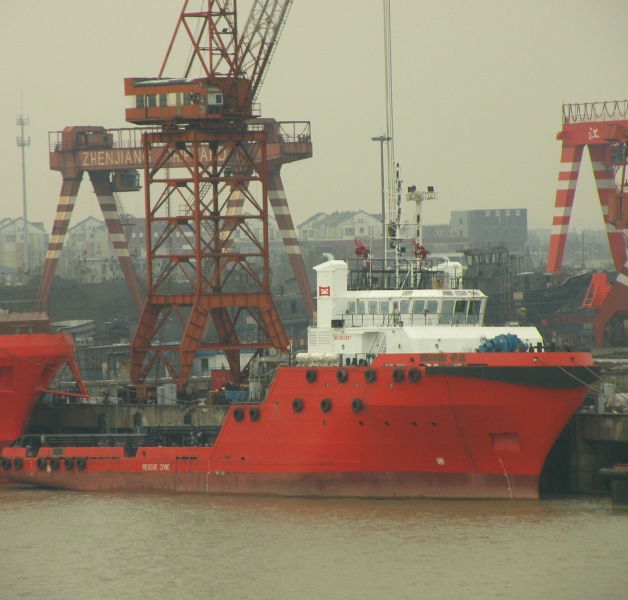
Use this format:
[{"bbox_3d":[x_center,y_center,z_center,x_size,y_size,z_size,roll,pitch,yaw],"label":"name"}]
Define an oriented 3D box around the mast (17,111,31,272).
[{"bbox_3d":[-65.800,-19.300,1280.000,3.000,47.500,3.000,-1,0,0],"label":"mast"}]

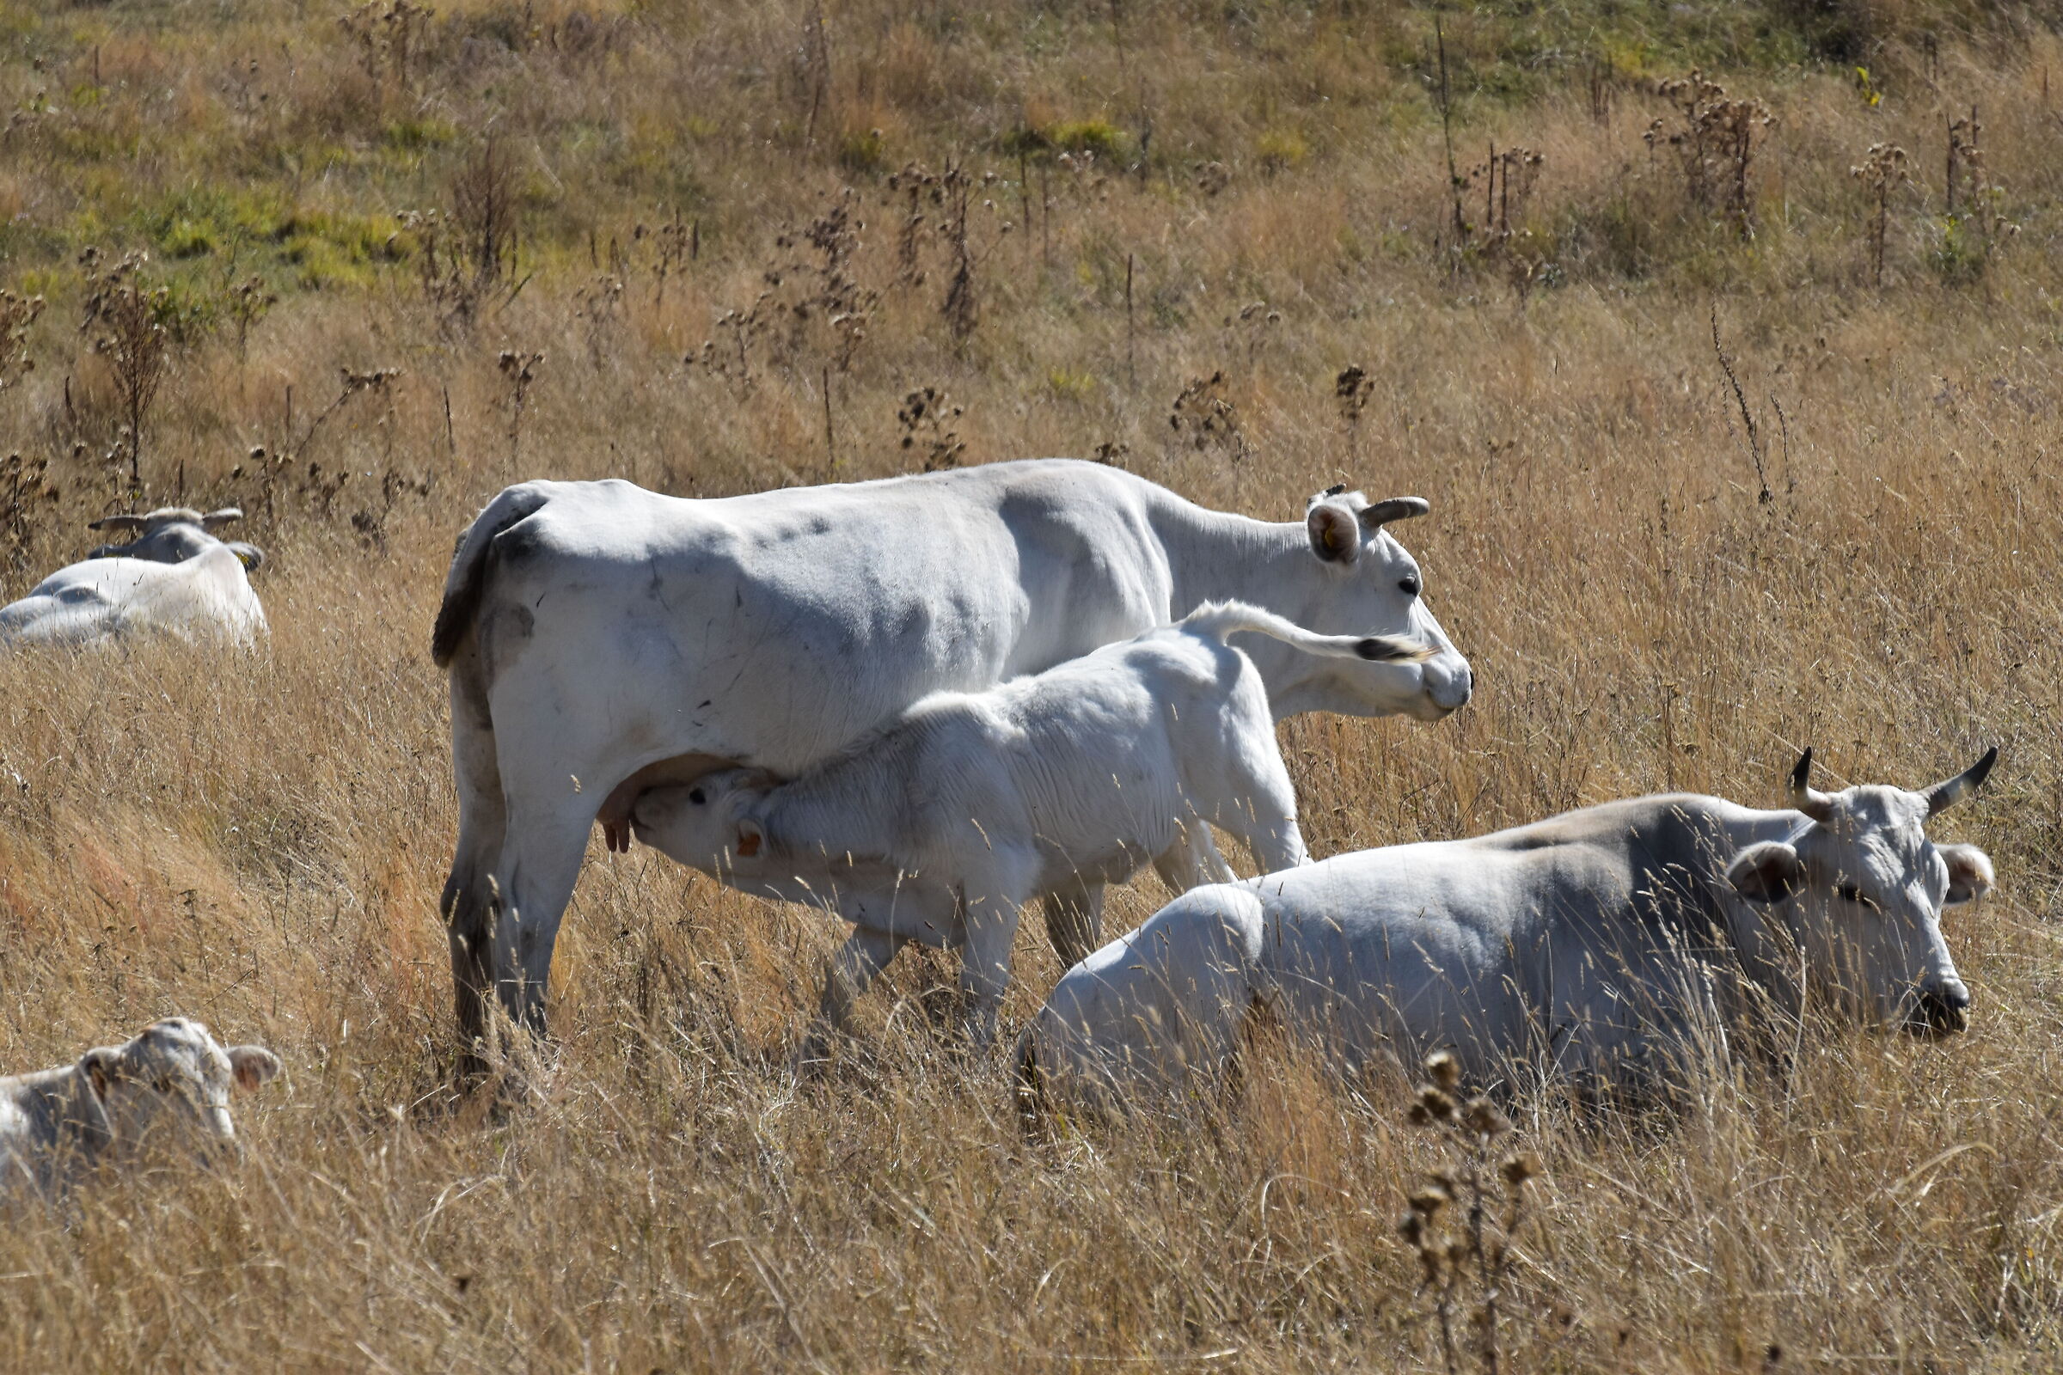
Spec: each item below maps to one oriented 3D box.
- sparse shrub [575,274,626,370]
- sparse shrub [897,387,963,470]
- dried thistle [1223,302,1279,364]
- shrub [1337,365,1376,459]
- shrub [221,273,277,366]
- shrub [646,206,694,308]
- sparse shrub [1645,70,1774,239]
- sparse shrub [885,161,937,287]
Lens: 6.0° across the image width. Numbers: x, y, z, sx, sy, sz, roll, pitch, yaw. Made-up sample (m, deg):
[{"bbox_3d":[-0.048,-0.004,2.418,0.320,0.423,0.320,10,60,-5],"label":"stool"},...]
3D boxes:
[{"bbox_3d":[-1.901,-1.607,87.000,0.220,0.433,0.209,0,2,0],"label":"sparse shrub"},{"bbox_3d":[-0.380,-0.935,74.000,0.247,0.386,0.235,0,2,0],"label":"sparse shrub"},{"bbox_3d":[0.920,-1.469,83.000,0.250,0.311,0.238,0,2,0],"label":"dried thistle"},{"bbox_3d":[1.222,-1.034,74.359,0.145,0.382,0.138,0,2,0],"label":"shrub"},{"bbox_3d":[-3.261,-1.522,82.386,0.228,0.410,0.217,0,2,0],"label":"shrub"},{"bbox_3d":[-1.698,-2.014,93.000,0.220,0.478,0.209,0,2,0],"label":"shrub"},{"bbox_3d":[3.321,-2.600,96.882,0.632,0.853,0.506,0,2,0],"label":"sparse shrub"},{"bbox_3d":[-0.553,-2.123,91.004,0.237,0.594,0.226,0,2,0],"label":"sparse shrub"}]

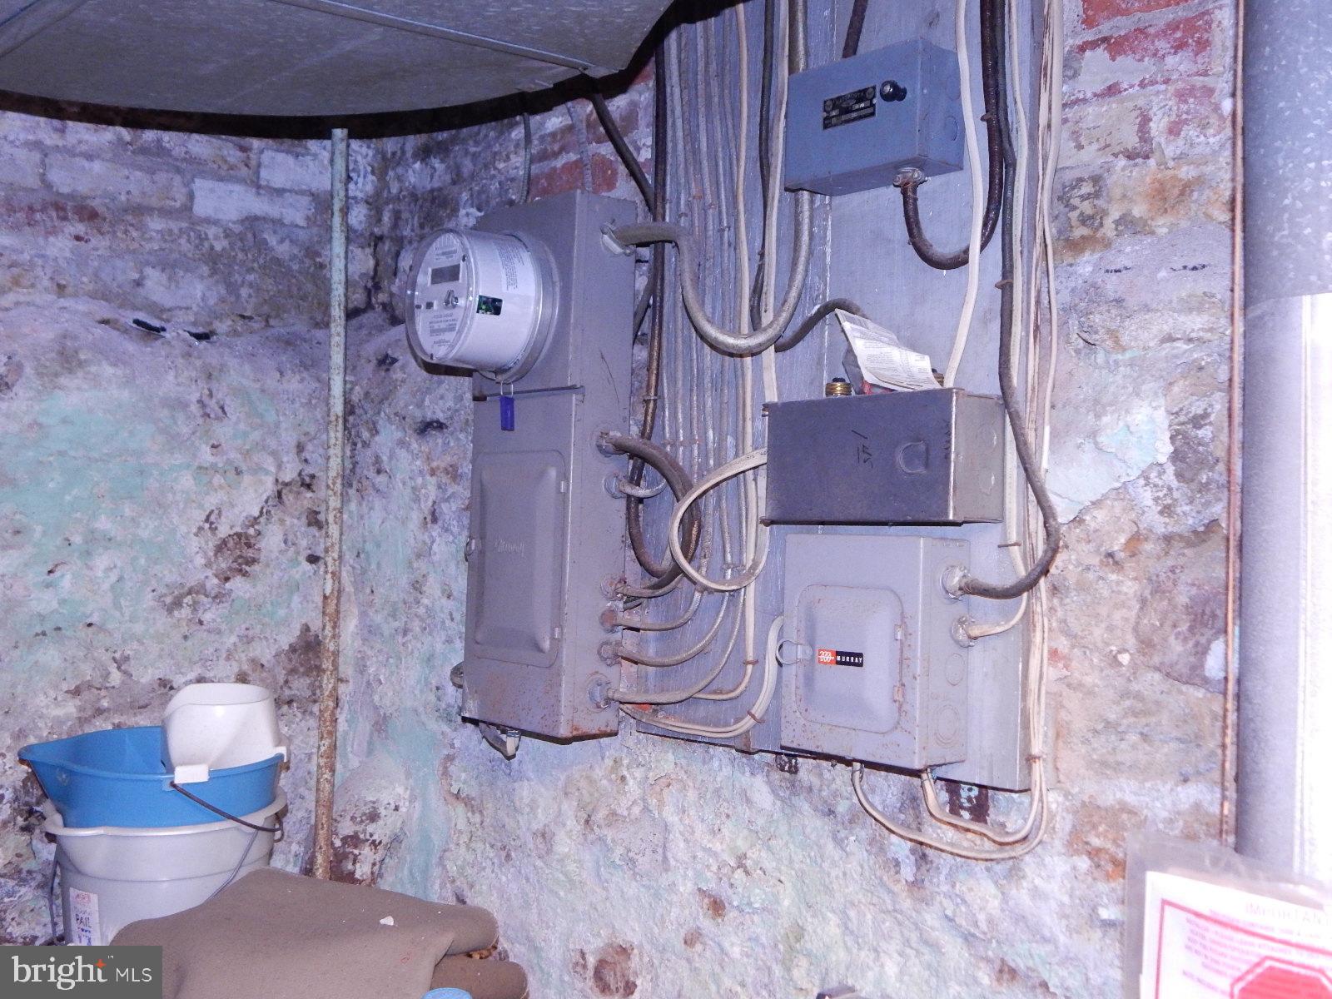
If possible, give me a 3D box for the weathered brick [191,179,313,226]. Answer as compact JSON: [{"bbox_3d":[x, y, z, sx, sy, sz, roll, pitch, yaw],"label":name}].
[{"bbox_3d":[-0.670,-0.458,2.311,0.199,0.058,0.090,3,-2,-41],"label":"weathered brick"}]

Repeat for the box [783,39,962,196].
[{"bbox_3d":[0.217,-0.395,1.530,0.072,0.119,0.178,3,-2,-41],"label":"box"}]

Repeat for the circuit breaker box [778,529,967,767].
[{"bbox_3d":[0.213,0.150,1.500,0.077,0.221,0.182,3,-2,-41],"label":"circuit breaker box"}]

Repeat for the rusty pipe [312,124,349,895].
[{"bbox_3d":[-0.549,0.003,2.400,0.026,1.235,0.026,2,-2,-41],"label":"rusty pipe"}]

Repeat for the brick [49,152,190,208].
[{"bbox_3d":[-0.863,-0.485,2.264,0.218,0.058,0.093,3,-2,-41],"label":"brick"}]

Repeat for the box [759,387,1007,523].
[{"bbox_3d":[0.223,-0.040,1.525,0.081,0.127,0.249,3,-2,-41],"label":"box"}]

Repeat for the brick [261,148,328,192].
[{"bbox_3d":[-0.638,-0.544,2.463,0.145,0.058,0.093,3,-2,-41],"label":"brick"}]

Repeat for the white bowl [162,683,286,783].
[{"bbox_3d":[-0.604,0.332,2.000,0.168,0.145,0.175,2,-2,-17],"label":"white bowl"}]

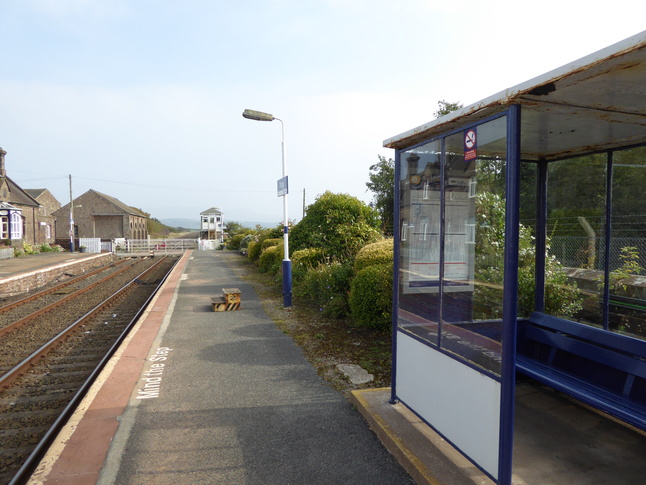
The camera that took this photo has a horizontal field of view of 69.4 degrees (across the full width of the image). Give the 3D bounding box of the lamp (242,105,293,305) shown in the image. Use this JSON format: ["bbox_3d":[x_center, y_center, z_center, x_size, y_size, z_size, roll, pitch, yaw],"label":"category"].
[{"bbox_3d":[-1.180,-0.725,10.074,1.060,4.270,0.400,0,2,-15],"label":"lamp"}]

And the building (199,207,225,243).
[{"bbox_3d":[-16.780,-2.182,70.267,3.300,5.900,4.600,0,2,-15],"label":"building"}]

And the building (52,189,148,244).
[{"bbox_3d":[-32.900,-3.208,71.240,9.400,7.900,21.500,0,2,-15],"label":"building"}]

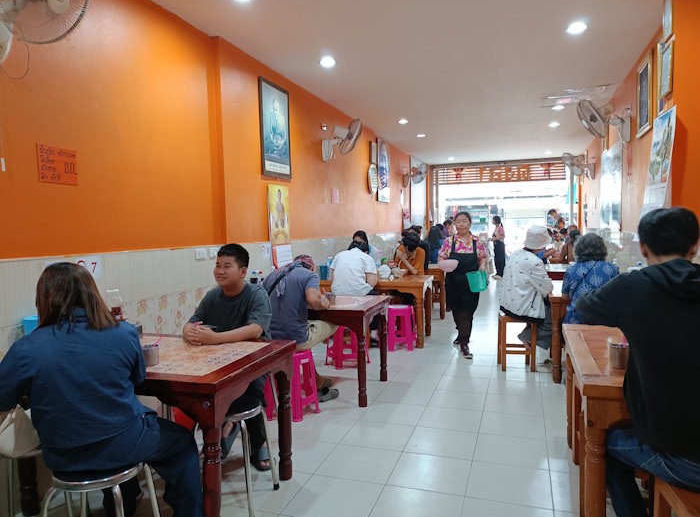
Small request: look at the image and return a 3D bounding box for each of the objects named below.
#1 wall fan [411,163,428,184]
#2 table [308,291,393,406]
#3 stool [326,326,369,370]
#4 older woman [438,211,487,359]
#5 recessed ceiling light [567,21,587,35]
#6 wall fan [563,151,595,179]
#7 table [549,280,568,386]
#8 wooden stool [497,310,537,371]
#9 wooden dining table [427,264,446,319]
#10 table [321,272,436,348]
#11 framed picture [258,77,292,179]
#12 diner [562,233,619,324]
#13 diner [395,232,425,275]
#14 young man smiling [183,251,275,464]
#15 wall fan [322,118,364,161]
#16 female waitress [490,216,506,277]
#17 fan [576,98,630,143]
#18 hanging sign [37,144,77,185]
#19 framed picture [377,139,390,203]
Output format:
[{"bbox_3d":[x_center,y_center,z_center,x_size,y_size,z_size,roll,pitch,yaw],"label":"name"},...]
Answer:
[{"bbox_3d":[1.396,-1.741,10.400,0.430,0.500,0.470,-1,3,9],"label":"wall fan"},{"bbox_3d":[-0.310,0.732,4.370,1.180,0.733,0.770,0,4,19],"label":"table"},{"bbox_3d":[-0.036,0.823,5.066,0.330,0.455,0.330,-3,4,-28],"label":"stool"},{"bbox_3d":[1.235,0.255,5.408,0.500,1.500,0.450,0,3,13],"label":"older woman"},{"bbox_3d":[1.812,-1.842,4.044,0.150,0.040,0.150,0,4,19],"label":"recessed ceiling light"},{"bbox_3d":[4.057,-1.647,8.987,0.490,0.480,0.450,1,4,31],"label":"wall fan"},{"bbox_3d":[2.289,0.652,4.766,0.820,0.740,1.200,0,4,19],"label":"table"},{"bbox_3d":[1.553,0.774,4.725,0.310,0.490,0.310,-1,3,8],"label":"wooden stool"},{"bbox_3d":[0.884,0.493,7.778,1.200,0.720,0.730,0,4,19],"label":"wooden dining table"},{"bbox_3d":[0.368,0.609,6.195,1.200,0.735,0.800,0,4,19],"label":"table"},{"bbox_3d":[-0.711,-1.243,4.946,0.040,0.910,0.660,0,4,19],"label":"framed picture"},{"bbox_3d":[1.917,0.441,4.054,0.470,1.260,0.700,0,4,19],"label":"diner"},{"bbox_3d":[0.774,0.307,6.639,0.450,1.270,0.680,0,4,19],"label":"diner"},{"bbox_3d":[-0.677,0.549,3.054,0.500,1.270,0.700,0,4,19],"label":"young man smiling"},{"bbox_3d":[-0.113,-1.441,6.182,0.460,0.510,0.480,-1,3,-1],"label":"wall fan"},{"bbox_3d":[3.713,-0.285,12.689,0.400,1.570,0.450,0,4,19],"label":"female waitress"},{"bbox_3d":[2.705,-1.467,5.416,0.490,0.470,0.440,0,4,17],"label":"fan"},{"bbox_3d":[-1.555,-0.497,2.704,0.010,0.195,0.245,0,4,19],"label":"hanging sign"},{"bbox_3d":[0.618,-1.531,8.902,0.040,1.050,0.750,0,4,19],"label":"framed picture"}]

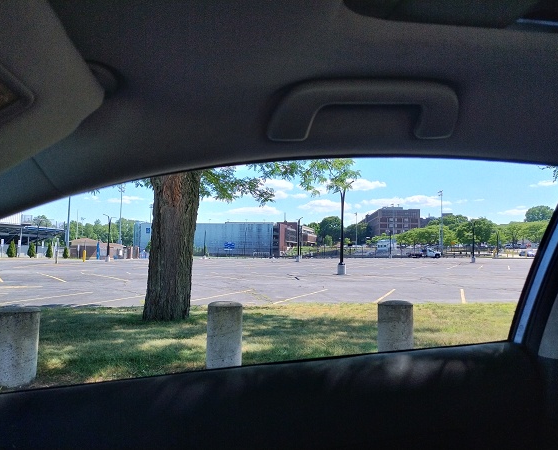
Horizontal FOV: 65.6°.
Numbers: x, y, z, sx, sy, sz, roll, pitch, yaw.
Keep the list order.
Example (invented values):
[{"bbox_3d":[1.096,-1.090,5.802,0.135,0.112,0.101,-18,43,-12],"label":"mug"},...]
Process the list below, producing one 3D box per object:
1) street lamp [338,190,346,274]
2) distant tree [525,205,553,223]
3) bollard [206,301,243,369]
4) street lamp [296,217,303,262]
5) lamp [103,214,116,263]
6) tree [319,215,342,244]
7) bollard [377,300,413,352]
[{"bbox_3d":[4.492,0.228,30.714,1.500,6.600,0.600,1,-3,-13],"label":"street lamp"},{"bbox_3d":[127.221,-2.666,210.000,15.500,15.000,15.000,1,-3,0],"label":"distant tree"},{"bbox_3d":[-0.507,1.058,4.077,0.330,0.610,0.330,1,-3,-13],"label":"bollard"},{"bbox_3d":[3.006,2.229,64.349,1.200,6.600,0.600,1,-3,-13],"label":"street lamp"},{"bbox_3d":[-23.577,1.856,60.022,1.500,6.600,0.600,1,-3,-13],"label":"lamp"},{"bbox_3d":[22.144,3.070,190.000,12.000,14.000,12.000,1,-3,0],"label":"tree"},{"bbox_3d":[1.192,1.083,4.418,0.330,0.610,0.330,1,-3,-13],"label":"bollard"}]

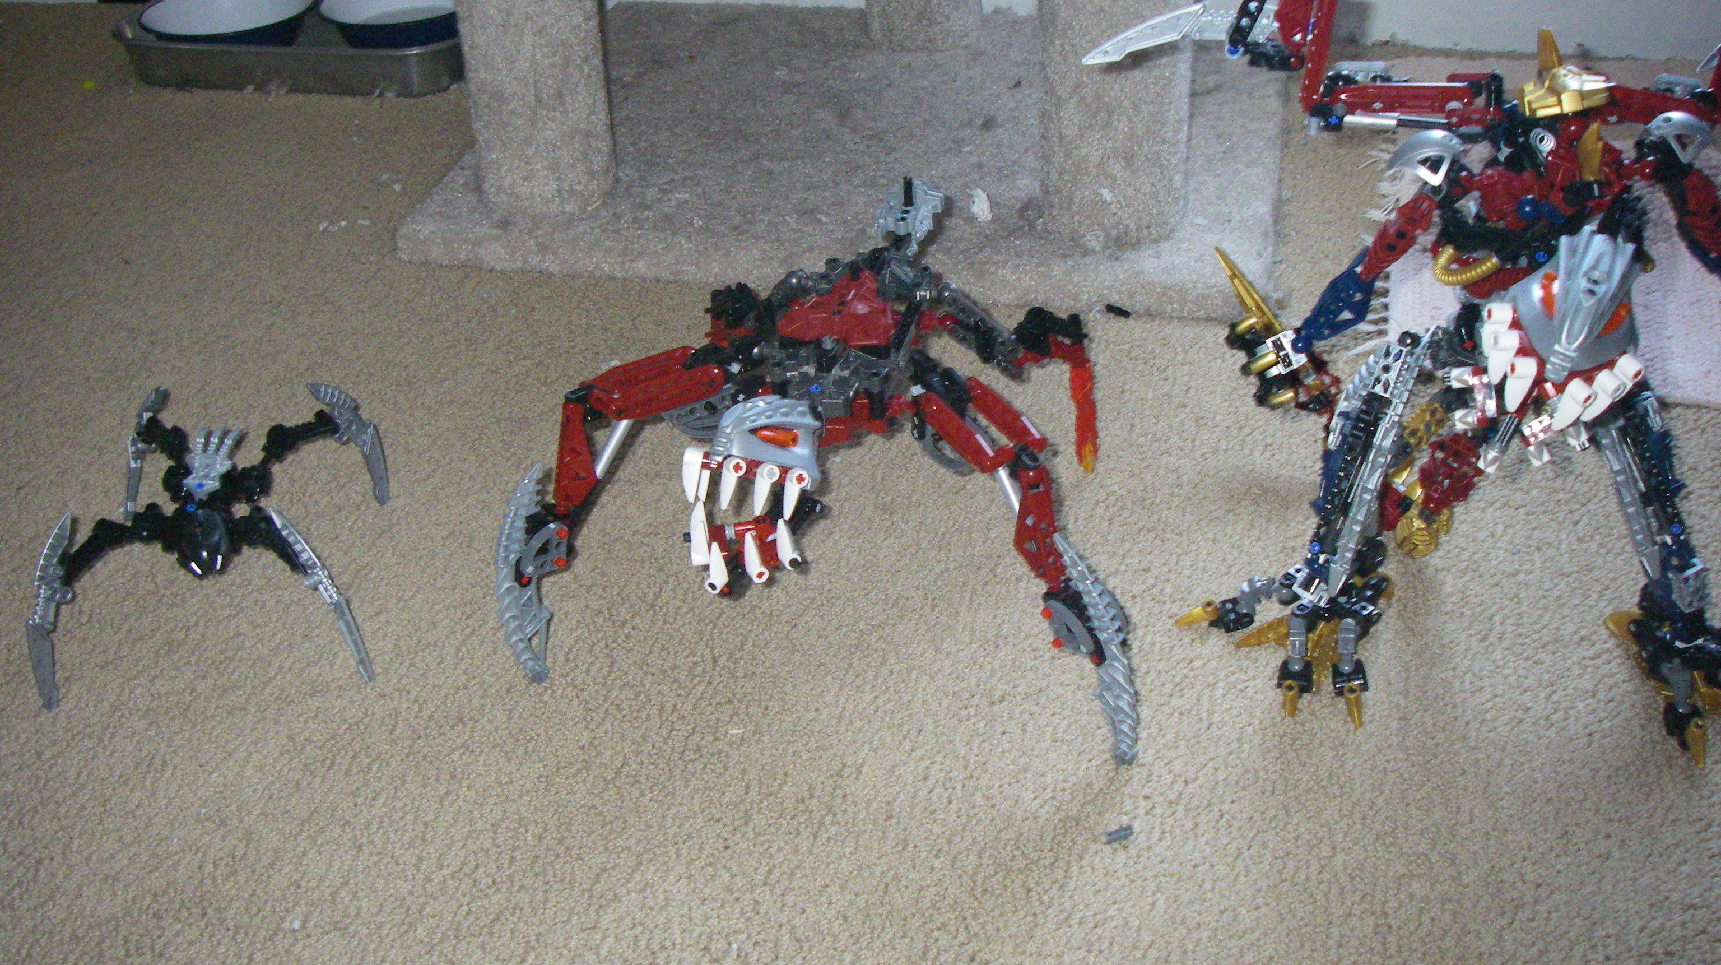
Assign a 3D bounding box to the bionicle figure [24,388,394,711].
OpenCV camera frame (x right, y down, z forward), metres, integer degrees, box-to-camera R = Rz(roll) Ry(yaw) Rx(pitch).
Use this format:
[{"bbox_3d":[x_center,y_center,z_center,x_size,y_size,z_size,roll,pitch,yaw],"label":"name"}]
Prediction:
[{"bbox_3d":[-0.281,0.018,0.820,0.139,0.076,0.154,-5,30,-4],"label":"bionicle figure"}]

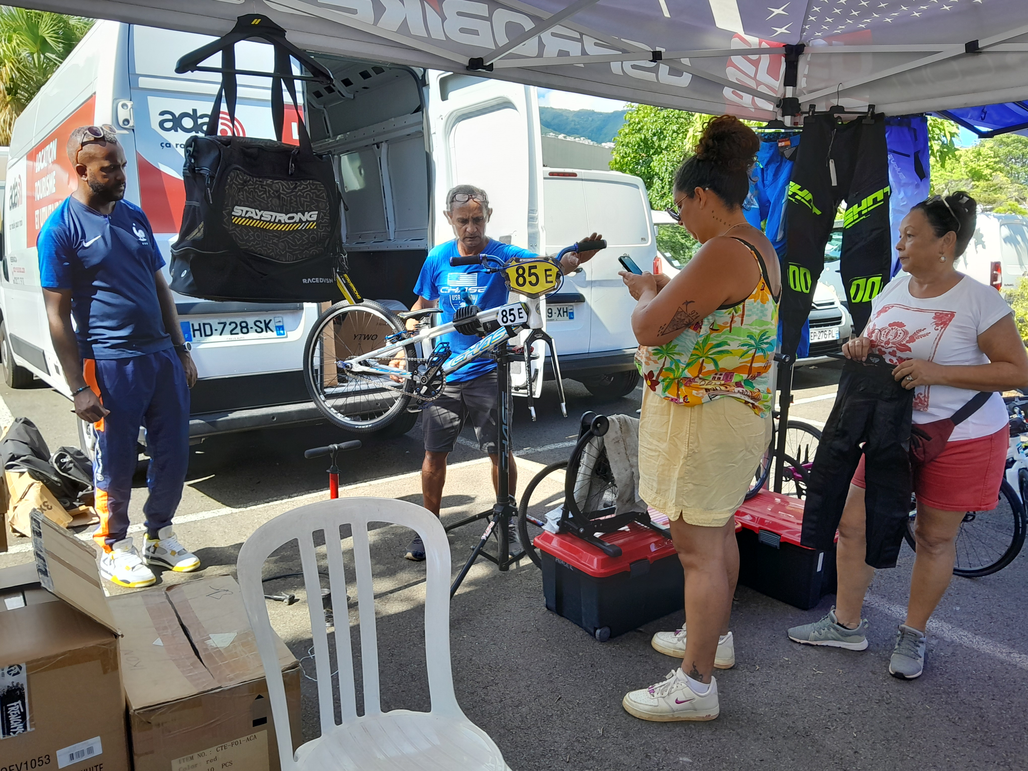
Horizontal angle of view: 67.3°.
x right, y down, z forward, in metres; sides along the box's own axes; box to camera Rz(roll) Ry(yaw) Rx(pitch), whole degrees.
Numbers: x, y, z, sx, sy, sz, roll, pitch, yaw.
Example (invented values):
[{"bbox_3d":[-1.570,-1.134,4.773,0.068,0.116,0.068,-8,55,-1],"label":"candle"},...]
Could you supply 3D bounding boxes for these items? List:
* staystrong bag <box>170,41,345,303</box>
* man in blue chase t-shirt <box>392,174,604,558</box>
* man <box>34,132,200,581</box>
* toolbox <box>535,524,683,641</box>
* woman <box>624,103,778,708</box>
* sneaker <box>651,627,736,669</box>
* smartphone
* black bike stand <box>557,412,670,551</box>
[{"bbox_3d":[-0.694,-0.570,2.088,0.408,0.653,0.275,-9,15,-35],"label":"staystrong bag"},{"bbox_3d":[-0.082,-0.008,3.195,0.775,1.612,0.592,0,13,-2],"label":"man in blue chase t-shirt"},{"bbox_3d":[-1.594,-0.111,3.165,0.581,1.826,0.377,-12,17,-43],"label":"man"},{"bbox_3d":[0.486,0.677,3.000,0.724,0.357,0.377,-8,15,-33],"label":"toolbox"},{"bbox_3d":[0.534,0.110,2.333,0.490,1.754,0.479,5,13,21],"label":"woman"},{"bbox_3d":[0.627,0.874,2.670,0.286,0.117,0.107,4,13,19],"label":"sneaker"},{"bbox_3d":[0.376,-0.328,2.309,0.010,0.155,0.075,-42,-5,24],"label":"smartphone"},{"bbox_3d":[0.377,0.336,2.749,0.377,0.439,0.347,-10,16,-39],"label":"black bike stand"}]

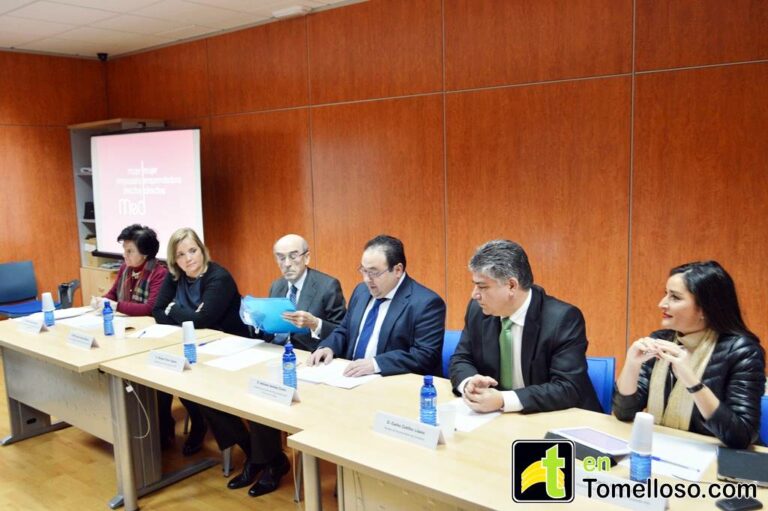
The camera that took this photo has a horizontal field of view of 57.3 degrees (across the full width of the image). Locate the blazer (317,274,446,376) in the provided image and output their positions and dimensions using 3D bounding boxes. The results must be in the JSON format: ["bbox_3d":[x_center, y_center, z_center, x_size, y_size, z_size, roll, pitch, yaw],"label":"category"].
[{"bbox_3d":[-0.016,0.413,3.311,0.630,0.660,0.560,5,10,40],"label":"blazer"}]

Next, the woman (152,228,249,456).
[{"bbox_3d":[-1.092,0.510,4.173,0.610,1.295,0.600,5,10,40],"label":"woman"}]

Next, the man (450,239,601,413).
[{"bbox_3d":[0.524,0.624,2.791,0.590,1.350,0.680,5,10,40],"label":"man"}]

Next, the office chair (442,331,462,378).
[{"bbox_3d":[0.075,0.811,3.452,0.520,0.830,0.600,5,10,40],"label":"office chair"}]

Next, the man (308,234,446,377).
[{"bbox_3d":[-0.038,0.581,3.302,0.650,1.330,0.660,5,10,40],"label":"man"}]

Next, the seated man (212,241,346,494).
[{"bbox_3d":[-0.519,0.556,3.654,0.640,1.310,0.700,5,10,40],"label":"seated man"}]

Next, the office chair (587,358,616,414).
[{"bbox_3d":[0.598,0.818,2.871,0.500,0.810,0.550,5,10,40],"label":"office chair"}]

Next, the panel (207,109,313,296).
[{"bbox_3d":[-0.975,-0.137,5.762,1.224,2.036,0.040,5,10,40],"label":"panel"}]

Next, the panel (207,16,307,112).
[{"bbox_3d":[-1.007,-1.470,5.590,1.224,0.653,0.040,5,10,40],"label":"panel"}]

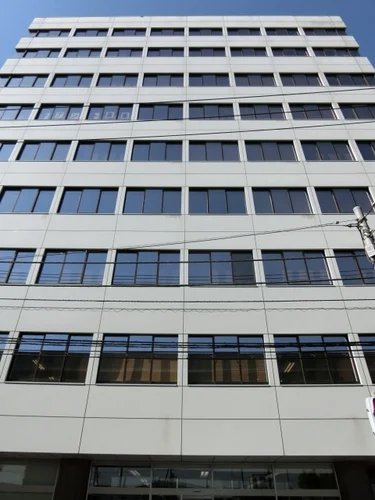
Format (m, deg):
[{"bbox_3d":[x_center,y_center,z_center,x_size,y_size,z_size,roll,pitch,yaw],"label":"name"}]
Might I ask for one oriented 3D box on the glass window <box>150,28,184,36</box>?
[{"bbox_3d":[-1.433,-15.879,26.398,2.440,1.650,0.150,0,-38,0],"label":"glass window"}]

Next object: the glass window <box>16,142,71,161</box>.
[{"bbox_3d":[-7.501,-5.202,19.165,2.730,1.772,0.150,0,-38,0],"label":"glass window"}]

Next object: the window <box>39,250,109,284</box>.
[{"bbox_3d":[-4.334,0.696,13.687,2.440,1.650,0.150,0,-38,0],"label":"window"}]

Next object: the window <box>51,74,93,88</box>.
[{"bbox_3d":[-7.502,-11.034,23.666,2.681,1.777,0.150,0,-38,0],"label":"window"}]

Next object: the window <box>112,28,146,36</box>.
[{"bbox_3d":[-4.487,-16.814,28.108,2.624,1.671,0.150,0,-38,0],"label":"window"}]

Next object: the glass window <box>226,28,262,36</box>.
[{"bbox_3d":[4.385,-16.799,28.043,2.607,1.671,0.150,0,-38,0],"label":"glass window"}]

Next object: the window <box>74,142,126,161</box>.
[{"bbox_3d":[-4.546,-5.196,19.143,2.664,1.772,0.150,0,-38,0],"label":"window"}]

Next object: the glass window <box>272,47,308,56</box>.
[{"bbox_3d":[6.951,-13.263,24.360,2.440,1.650,0.150,0,-38,0],"label":"glass window"}]

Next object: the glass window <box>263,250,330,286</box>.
[{"bbox_3d":[4.205,0.715,14.003,2.546,1.678,0.200,0,-38,0],"label":"glass window"}]

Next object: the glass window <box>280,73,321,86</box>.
[{"bbox_3d":[7.148,-10.632,22.786,2.546,1.707,0.200,0,-38,0],"label":"glass window"}]

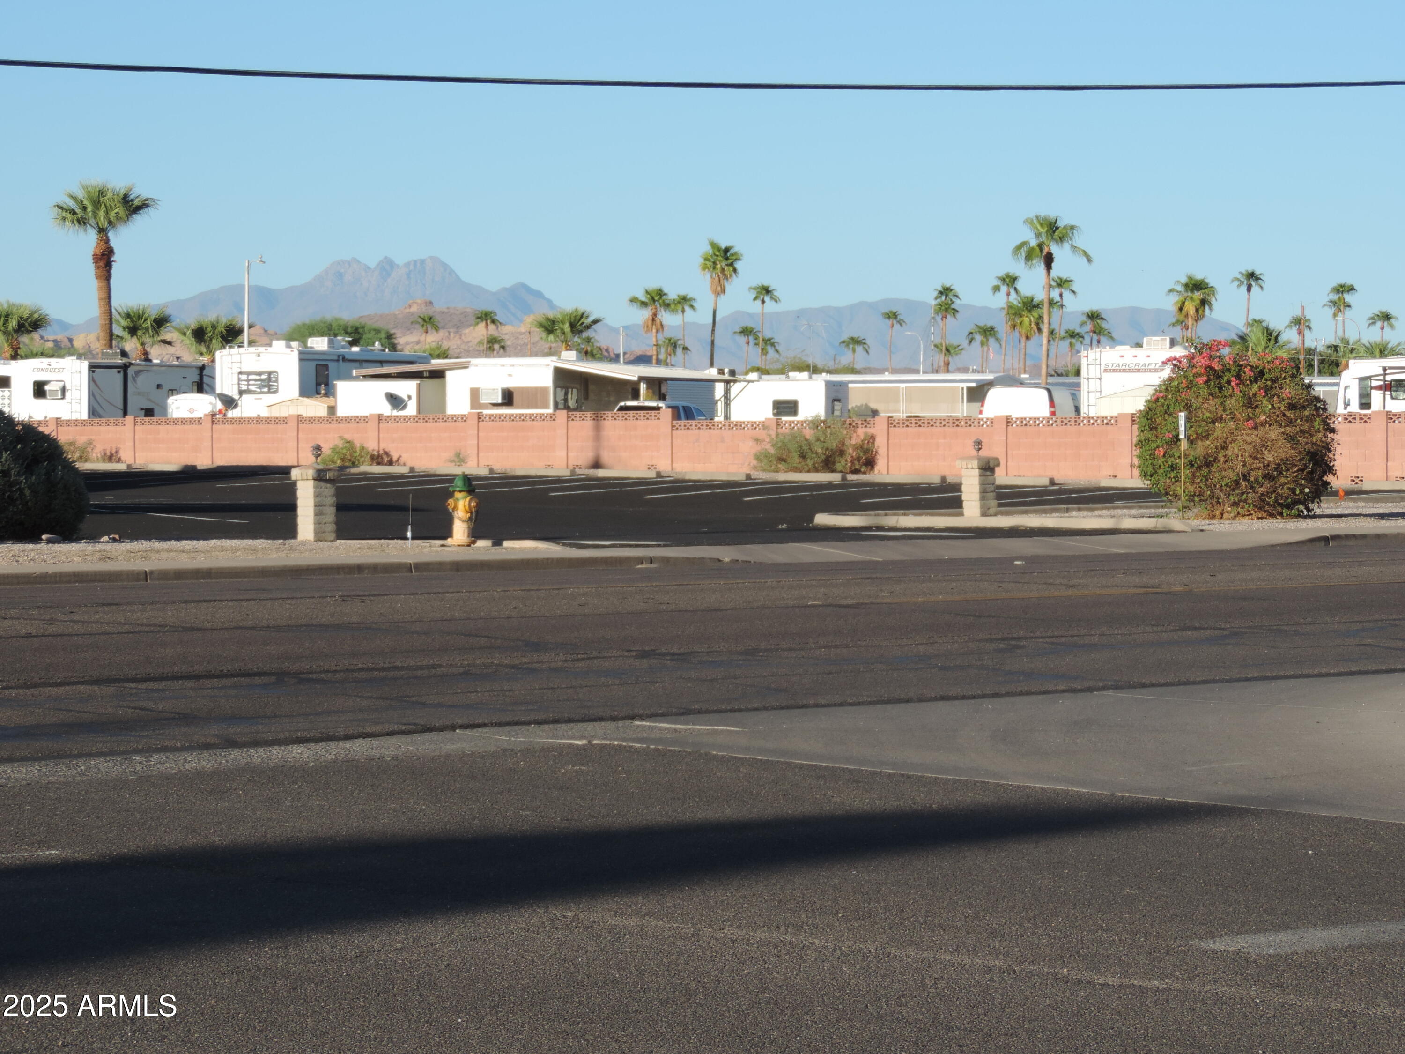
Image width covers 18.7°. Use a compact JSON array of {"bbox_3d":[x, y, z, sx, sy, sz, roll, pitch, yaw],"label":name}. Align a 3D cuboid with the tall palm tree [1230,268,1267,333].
[{"bbox_3d":[40.942,-12.480,319.842,2.720,13.665,2.720,0,1,0],"label":"tall palm tree"}]

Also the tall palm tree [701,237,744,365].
[{"bbox_3d":[1.352,-13.174,300.000,3.100,14.100,3.100,0,1,0],"label":"tall palm tree"}]

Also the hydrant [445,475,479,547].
[{"bbox_3d":[-2.644,-0.187,46.900,0.400,0.810,0.370,-1,1,-44],"label":"hydrant"}]

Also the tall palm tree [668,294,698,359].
[{"bbox_3d":[-1.856,-14.814,410.134,2.693,15.361,2.693,0,1,0],"label":"tall palm tree"}]

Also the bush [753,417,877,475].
[{"bbox_3d":[2.054,-1.483,77.800,1.700,1.070,2.700,-1,1,-41],"label":"bush"}]

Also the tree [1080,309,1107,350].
[{"bbox_3d":[34.370,-12.997,374.841,2.415,12.518,2.415,0,1,0],"label":"tree"}]

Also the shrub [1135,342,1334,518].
[{"bbox_3d":[6.671,-1.224,53.400,2.480,2.190,2.400,0,1,0],"label":"shrub"}]

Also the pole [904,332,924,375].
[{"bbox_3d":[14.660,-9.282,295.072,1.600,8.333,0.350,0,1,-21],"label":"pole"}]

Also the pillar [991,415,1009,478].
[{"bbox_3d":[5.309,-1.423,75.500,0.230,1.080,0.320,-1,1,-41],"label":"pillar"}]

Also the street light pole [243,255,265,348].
[{"bbox_3d":[-14.204,-5.389,135.000,0.680,6.400,0.240,0,1,0],"label":"street light pole"}]

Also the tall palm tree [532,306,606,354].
[{"bbox_3d":[-5.519,-5.901,174.929,2.975,6.260,2.975,0,1,0],"label":"tall palm tree"}]

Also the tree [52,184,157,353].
[{"bbox_3d":[-20.303,-6.954,144.908,3.697,9.556,3.697,0,1,0],"label":"tree"}]

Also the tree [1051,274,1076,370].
[{"bbox_3d":[34.725,-15.772,409.802,2.429,16.679,2.429,0,1,0],"label":"tree"}]

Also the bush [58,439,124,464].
[{"bbox_3d":[-14.000,-1.725,97.500,0.800,0.600,1.800,-1,1,-43],"label":"bush"}]

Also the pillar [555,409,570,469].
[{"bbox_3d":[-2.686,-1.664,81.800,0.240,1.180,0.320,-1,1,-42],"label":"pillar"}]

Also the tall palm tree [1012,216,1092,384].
[{"bbox_3d":[11.460,-6.145,139.920,2.632,8.136,2.632,0,1,0],"label":"tall palm tree"}]

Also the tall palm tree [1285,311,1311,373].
[{"bbox_3d":[62.993,-16.110,450.000,2.800,13.300,2.800,0,1,0],"label":"tall palm tree"}]

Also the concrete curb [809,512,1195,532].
[{"bbox_3d":[3.596,-0.061,52.200,0.300,0.150,6.200,-1,1,-42],"label":"concrete curb"}]

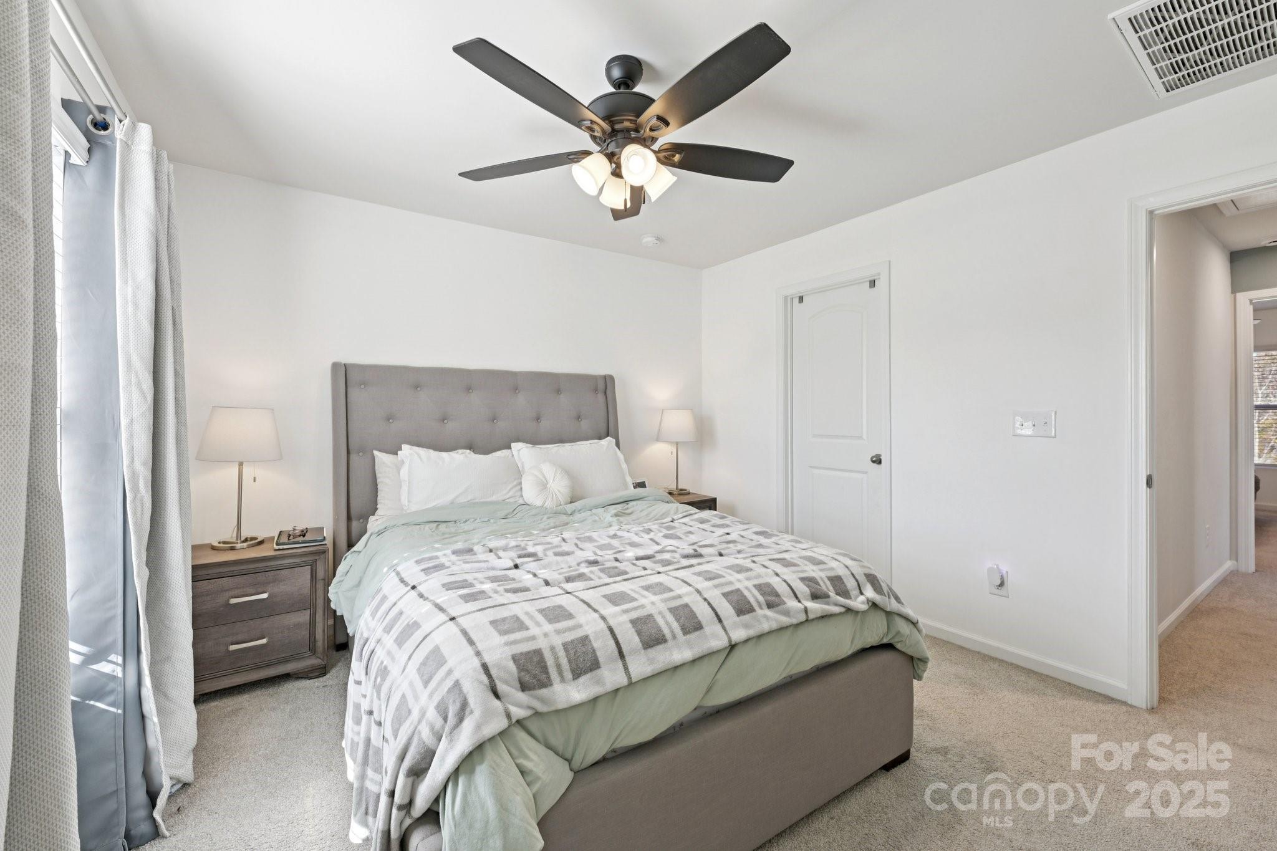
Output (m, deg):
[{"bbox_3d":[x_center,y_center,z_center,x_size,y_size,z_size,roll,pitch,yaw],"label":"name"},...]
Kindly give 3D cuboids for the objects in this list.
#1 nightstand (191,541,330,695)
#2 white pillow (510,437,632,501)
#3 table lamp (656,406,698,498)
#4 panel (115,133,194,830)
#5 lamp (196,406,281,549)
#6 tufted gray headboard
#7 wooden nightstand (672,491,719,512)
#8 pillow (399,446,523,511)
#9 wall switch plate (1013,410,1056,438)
[{"bbox_3d":[-1.843,0.874,2.375,0.584,0.595,0.415,-1,1,-34],"label":"nightstand"},{"bbox_3d":[-0.406,0.279,3.140,0.750,0.430,0.180,-1,-23,-34],"label":"white pillow"},{"bbox_3d":[0.307,0.205,3.875,0.320,0.660,0.320,0,1,0],"label":"table lamp"},{"bbox_3d":[-1.499,0.158,1.533,0.150,2.060,0.330,-1,1,-34],"label":"panel"},{"bbox_3d":[-1.911,0.247,2.378,0.320,0.660,0.320,-1,1,-34],"label":"lamp"},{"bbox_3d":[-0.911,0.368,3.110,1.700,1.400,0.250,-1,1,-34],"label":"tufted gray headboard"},{"bbox_3d":[0.231,0.836,3.745,0.584,0.595,0.415,-1,1,-34],"label":"wooden nightstand"},{"bbox_3d":[-0.939,0.299,2.795,0.700,0.430,0.180,-1,-23,-34],"label":"pillow"},{"bbox_3d":[1.868,-0.006,2.343,0.014,0.126,0.170,-1,1,-34],"label":"wall switch plate"}]

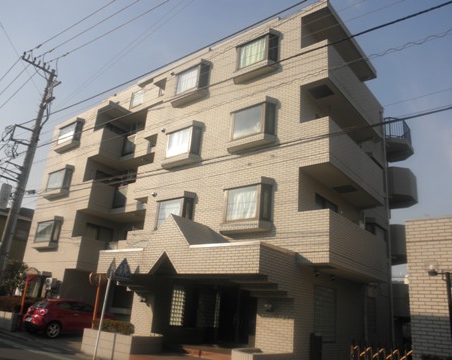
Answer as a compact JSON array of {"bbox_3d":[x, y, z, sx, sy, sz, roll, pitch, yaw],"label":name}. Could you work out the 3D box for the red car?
[{"bbox_3d":[-6.671,6.042,17.099,1.730,1.450,4.060,-9,-22,35],"label":"red car"}]

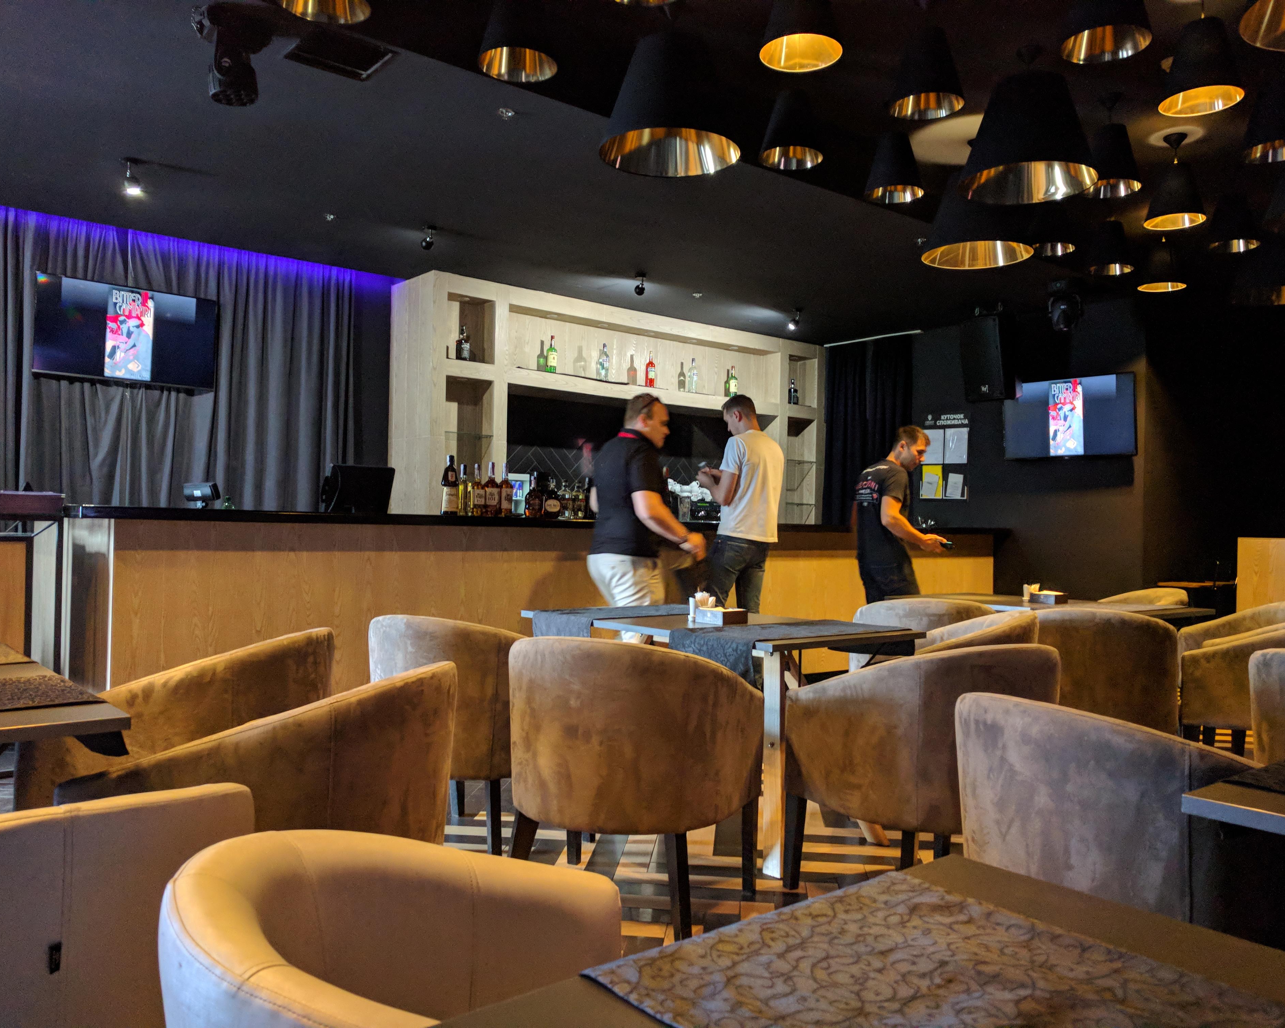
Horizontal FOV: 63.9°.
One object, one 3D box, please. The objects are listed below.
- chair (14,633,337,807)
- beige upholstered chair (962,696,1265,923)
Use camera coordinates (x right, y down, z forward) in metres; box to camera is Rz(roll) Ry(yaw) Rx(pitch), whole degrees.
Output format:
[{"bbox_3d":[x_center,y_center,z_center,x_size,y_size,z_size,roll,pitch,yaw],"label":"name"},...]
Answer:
[{"bbox_3d":[-1.204,0.722,2.859,0.652,0.800,0.650,1,-1,8],"label":"chair"},{"bbox_3d":[0.984,0.759,2.054,0.606,0.811,0.684,2,-1,-34],"label":"beige upholstered chair"}]

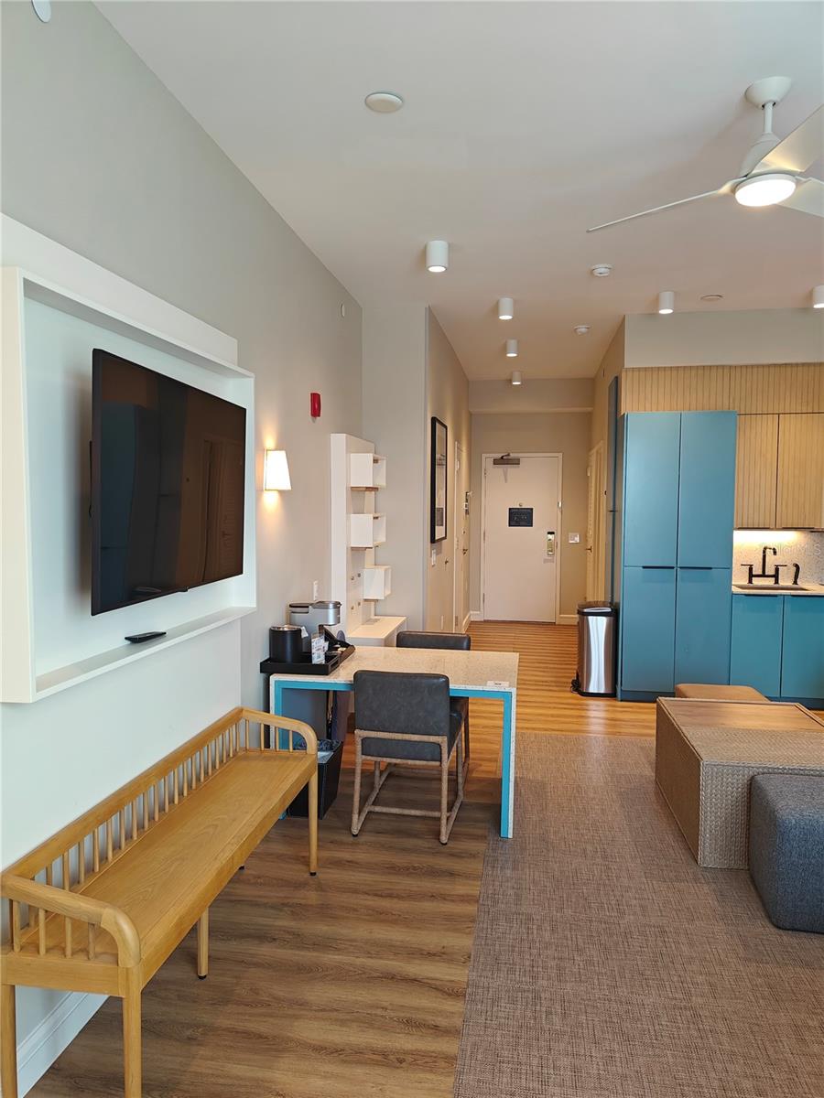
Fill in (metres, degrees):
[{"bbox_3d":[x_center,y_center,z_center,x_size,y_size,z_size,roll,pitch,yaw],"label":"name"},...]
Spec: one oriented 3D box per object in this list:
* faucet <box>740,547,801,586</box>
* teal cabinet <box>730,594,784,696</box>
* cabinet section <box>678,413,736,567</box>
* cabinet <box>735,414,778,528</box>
[{"bbox_3d":[2.973,0.151,6.285,0.470,0.323,0.210,1,4,9],"label":"faucet"},{"bbox_3d":[2.728,0.758,6.216,0.382,0.820,0.600,1,4,9],"label":"teal cabinet"},{"bbox_3d":[2.285,-0.468,6.087,0.398,1.190,0.590,1,4,9],"label":"cabinet section"},{"bbox_3d":[2.759,-0.633,6.268,0.381,0.915,0.340,1,4,9],"label":"cabinet"}]

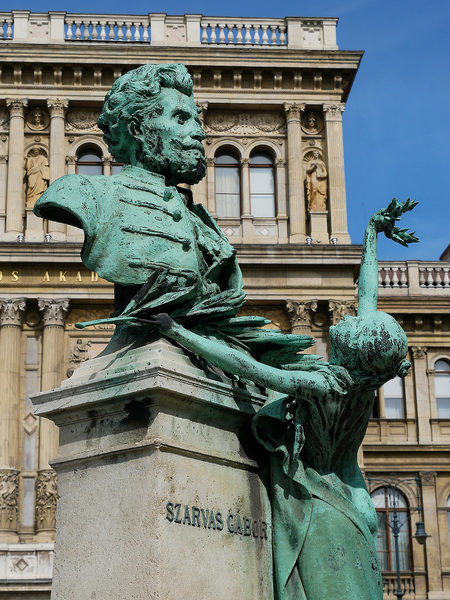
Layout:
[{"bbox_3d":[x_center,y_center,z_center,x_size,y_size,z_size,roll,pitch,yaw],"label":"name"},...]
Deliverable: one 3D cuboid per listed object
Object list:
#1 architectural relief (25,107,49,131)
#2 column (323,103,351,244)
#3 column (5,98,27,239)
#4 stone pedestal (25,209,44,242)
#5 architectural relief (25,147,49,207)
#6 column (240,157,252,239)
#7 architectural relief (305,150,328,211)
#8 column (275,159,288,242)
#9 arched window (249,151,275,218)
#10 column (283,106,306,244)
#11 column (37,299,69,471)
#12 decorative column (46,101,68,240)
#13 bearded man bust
[{"bbox_3d":[-7.107,-6.845,50.989,0.880,0.900,0.220,0,-17,-5],"label":"architectural relief"},{"bbox_3d":[3.978,-4.442,48.005,0.778,5.467,0.700,0,-19,-4],"label":"column"},{"bbox_3d":[-7.739,-4.888,50.000,0.760,5.333,0.680,0,-17,-5],"label":"column"},{"bbox_3d":[-6.539,-2.485,46.487,0.634,1.237,0.620,0,-19,-4],"label":"stone pedestal"},{"bbox_3d":[-6.539,-4.150,47.168,0.799,2.312,0.650,0,-19,-4],"label":"architectural relief"},{"bbox_3d":[0.758,-3.507,47.796,0.370,3.253,0.380,0,-19,-4],"label":"column"},{"bbox_3d":[3.264,-4.162,47.958,0.725,2.332,0.620,0,-19,-4],"label":"architectural relief"},{"bbox_3d":[2.127,-3.761,50.966,0.430,3.272,0.330,0,-17,-5],"label":"column"},{"bbox_3d":[1.382,-4.354,51.343,0.887,2.603,0.200,0,-17,-5],"label":"arched window"},{"bbox_3d":[2.650,-4.837,50.985,0.760,5.483,0.680,0,-17,-5],"label":"column"},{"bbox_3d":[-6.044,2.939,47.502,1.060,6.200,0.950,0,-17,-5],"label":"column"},{"bbox_3d":[-5.817,-4.495,47.239,0.748,5.438,0.750,0,-19,-4],"label":"decorative column"},{"bbox_3d":[-0.320,-0.361,5.200,0.620,0.978,0.860,-17,-23,41],"label":"bearded man bust"}]

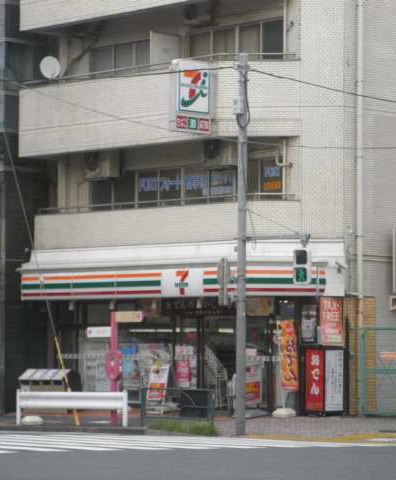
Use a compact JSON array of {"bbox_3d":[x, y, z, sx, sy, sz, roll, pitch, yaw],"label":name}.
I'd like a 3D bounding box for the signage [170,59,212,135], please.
[{"bbox_3d":[-0.129,-3.072,42.900,1.000,1.560,0.210,3,-4,-42],"label":"signage"}]

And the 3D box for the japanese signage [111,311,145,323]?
[{"bbox_3d":[-1.379,1.514,39.253,0.933,0.216,0.060,-3,-4,44],"label":"japanese signage"}]

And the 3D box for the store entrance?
[{"bbox_3d":[0.534,2.661,43.286,2.902,2.065,0.300,-2,-4,40],"label":"store entrance"}]

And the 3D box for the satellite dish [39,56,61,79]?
[{"bbox_3d":[-3.452,-4.036,46.800,0.490,0.540,0.280,1,-15,-12],"label":"satellite dish"}]

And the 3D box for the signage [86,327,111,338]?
[{"bbox_3d":[-1.960,1.844,39.796,0.800,0.219,0.060,-3,-4,44],"label":"signage"}]

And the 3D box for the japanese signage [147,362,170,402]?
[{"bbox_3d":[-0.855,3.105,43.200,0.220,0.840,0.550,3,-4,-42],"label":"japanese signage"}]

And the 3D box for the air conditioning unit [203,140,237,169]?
[{"bbox_3d":[0.467,-1.876,43.400,0.310,0.610,0.860,3,-4,-42],"label":"air conditioning unit"}]

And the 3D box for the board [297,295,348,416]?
[{"bbox_3d":[2.572,2.383,41.200,0.971,2.413,0.200,0,-3,2],"label":"board"}]

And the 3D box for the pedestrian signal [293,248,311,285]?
[{"bbox_3d":[1.874,0.484,35.800,0.330,0.630,0.130,-3,-4,42],"label":"pedestrian signal"}]

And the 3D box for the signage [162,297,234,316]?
[{"bbox_3d":[0.013,1.461,43.861,2.274,0.439,0.060,-3,-4,44],"label":"signage"}]

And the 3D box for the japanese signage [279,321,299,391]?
[{"bbox_3d":[1.907,2.429,41.700,0.430,1.500,0.100,0,-3,14],"label":"japanese signage"}]

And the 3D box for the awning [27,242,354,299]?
[{"bbox_3d":[-0.594,0.689,43.146,8.279,1.149,1.992,-2,-4,40],"label":"awning"}]

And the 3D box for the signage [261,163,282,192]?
[{"bbox_3d":[1.574,-1.320,42.515,0.600,0.620,0.050,-3,-4,44],"label":"signage"}]

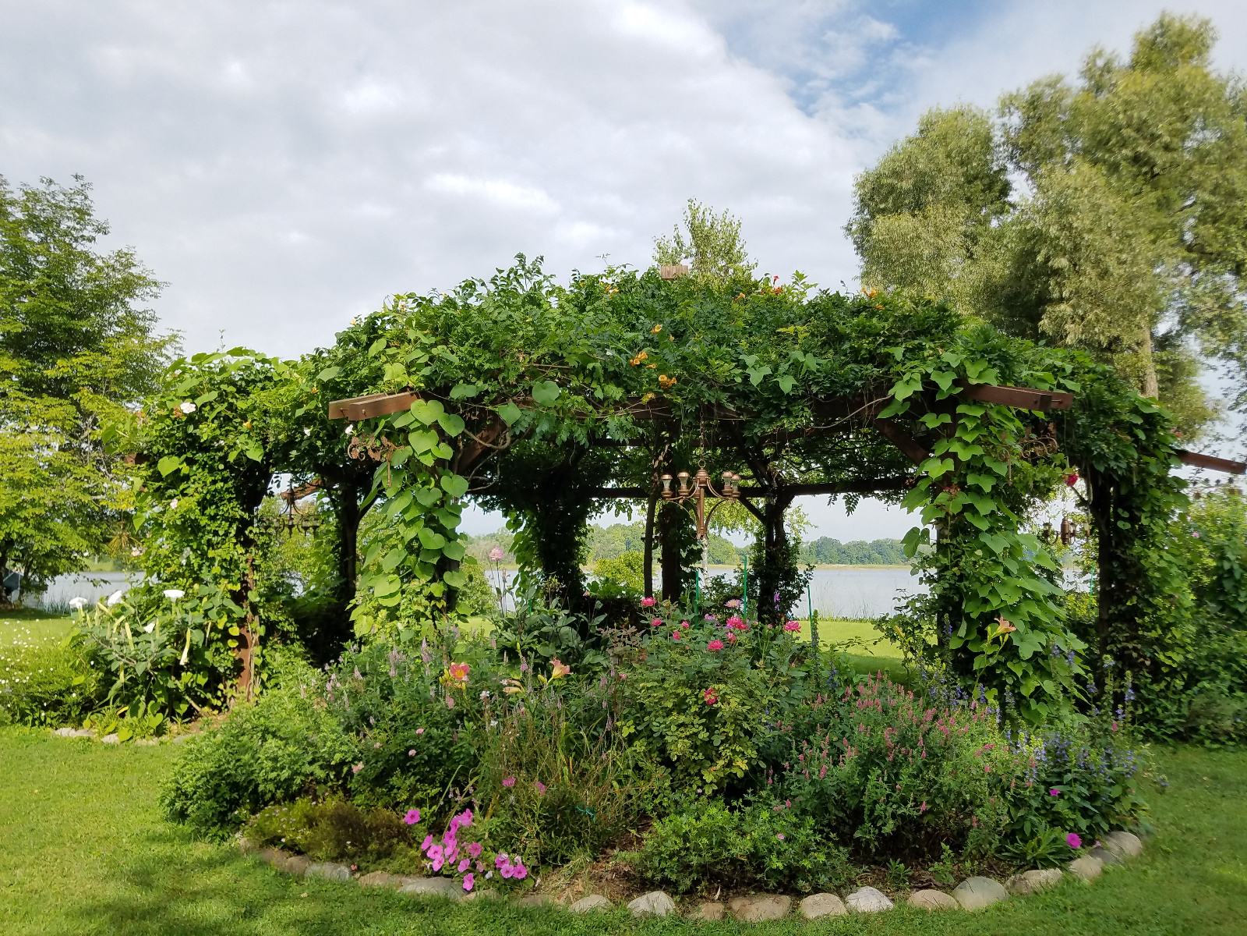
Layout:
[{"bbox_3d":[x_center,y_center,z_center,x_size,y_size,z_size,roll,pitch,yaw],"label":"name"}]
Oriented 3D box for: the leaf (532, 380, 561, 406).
[{"bbox_3d":[-0.456,-0.442,5.550,0.160,0.155,0.030,0,-21,-5],"label":"leaf"}]

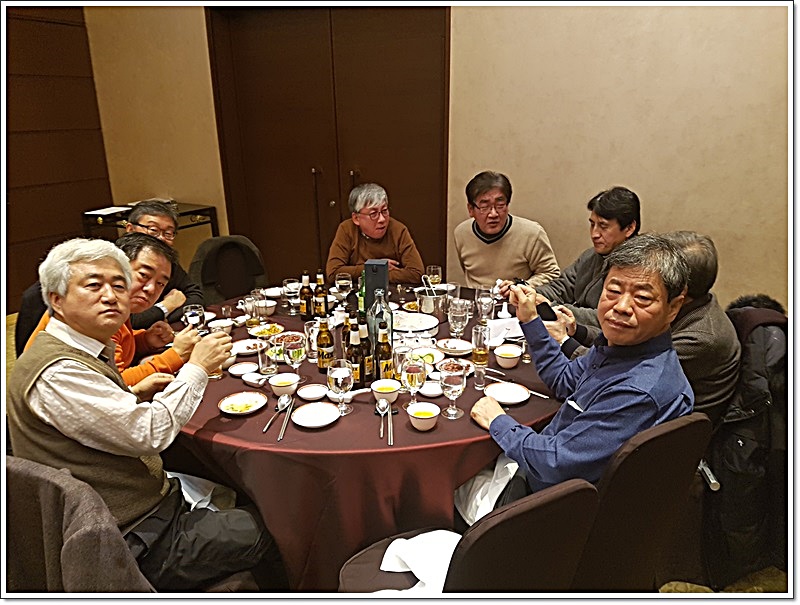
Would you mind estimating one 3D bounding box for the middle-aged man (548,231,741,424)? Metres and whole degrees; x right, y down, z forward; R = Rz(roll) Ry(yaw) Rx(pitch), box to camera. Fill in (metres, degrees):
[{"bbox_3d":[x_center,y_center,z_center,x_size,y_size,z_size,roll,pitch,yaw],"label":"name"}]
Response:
[{"bbox_3d":[0.806,0.330,2.191,0.650,1.250,0.540,4,18,16],"label":"middle-aged man"}]

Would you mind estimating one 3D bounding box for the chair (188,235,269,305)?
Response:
[{"bbox_3d":[-0.783,0.155,3.241,0.460,0.960,0.580,-12,22,-31],"label":"chair"}]

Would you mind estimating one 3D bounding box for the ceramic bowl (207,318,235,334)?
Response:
[{"bbox_3d":[-0.760,0.098,2.549,0.108,0.052,0.108,-1,17,0],"label":"ceramic bowl"}]

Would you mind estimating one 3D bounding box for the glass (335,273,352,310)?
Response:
[{"bbox_3d":[-0.257,-0.053,2.770,0.075,0.155,0.075,-1,18,0],"label":"glass"}]

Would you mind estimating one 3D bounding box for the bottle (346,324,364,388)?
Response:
[{"bbox_3d":[-0.146,0.172,1.984,0.060,0.218,0.060,-1,18,0],"label":"bottle"}]

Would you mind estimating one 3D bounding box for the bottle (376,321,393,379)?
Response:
[{"bbox_3d":[-0.050,0.166,1.995,0.060,0.218,0.060,-1,18,0],"label":"bottle"}]

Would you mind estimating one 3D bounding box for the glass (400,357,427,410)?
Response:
[{"bbox_3d":[0.041,0.248,1.849,0.077,0.153,0.077,-1,18,0],"label":"glass"}]

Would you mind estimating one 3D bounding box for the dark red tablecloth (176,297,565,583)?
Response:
[{"bbox_3d":[-0.123,0.484,2.413,1.620,0.750,1.620,-1,18,0],"label":"dark red tablecloth"}]

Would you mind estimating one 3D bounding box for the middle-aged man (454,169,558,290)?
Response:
[{"bbox_3d":[0.509,-0.022,3.099,0.540,1.270,0.720,8,20,24],"label":"middle-aged man"}]

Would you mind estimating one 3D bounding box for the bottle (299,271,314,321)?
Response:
[{"bbox_3d":[-0.384,-0.034,2.466,0.058,0.206,0.058,-1,18,0],"label":"bottle"}]

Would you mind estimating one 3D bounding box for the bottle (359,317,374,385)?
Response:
[{"bbox_3d":[-0.105,0.146,1.902,0.058,0.212,0.058,-1,18,0],"label":"bottle"}]

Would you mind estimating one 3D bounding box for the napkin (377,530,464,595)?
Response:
[{"bbox_3d":[0.067,0.700,1.547,0.260,0.070,0.290,-1,18,0],"label":"napkin"}]

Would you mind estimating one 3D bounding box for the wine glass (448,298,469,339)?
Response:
[{"bbox_3d":[0.234,0.063,2.408,0.075,0.152,0.075,-1,18,0],"label":"wine glass"}]

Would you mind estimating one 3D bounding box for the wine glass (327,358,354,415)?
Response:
[{"bbox_3d":[-0.166,0.240,1.707,0.075,0.158,0.075,-1,18,0],"label":"wine glass"}]

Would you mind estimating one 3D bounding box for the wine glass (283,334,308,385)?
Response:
[{"bbox_3d":[-0.361,0.191,2.054,0.079,0.155,0.079,-1,17,0],"label":"wine glass"}]

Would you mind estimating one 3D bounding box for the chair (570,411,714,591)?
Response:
[{"bbox_3d":[0.416,0.645,1.687,0.470,0.890,0.580,-12,21,-30],"label":"chair"}]

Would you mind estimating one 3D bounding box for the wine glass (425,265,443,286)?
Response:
[{"bbox_3d":[0.172,-0.110,2.997,0.079,0.152,0.079,-1,17,0],"label":"wine glass"}]

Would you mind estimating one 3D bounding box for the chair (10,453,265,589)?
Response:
[{"bbox_3d":[-0.658,0.698,1.664,0.570,0.910,0.480,-16,23,-41],"label":"chair"}]

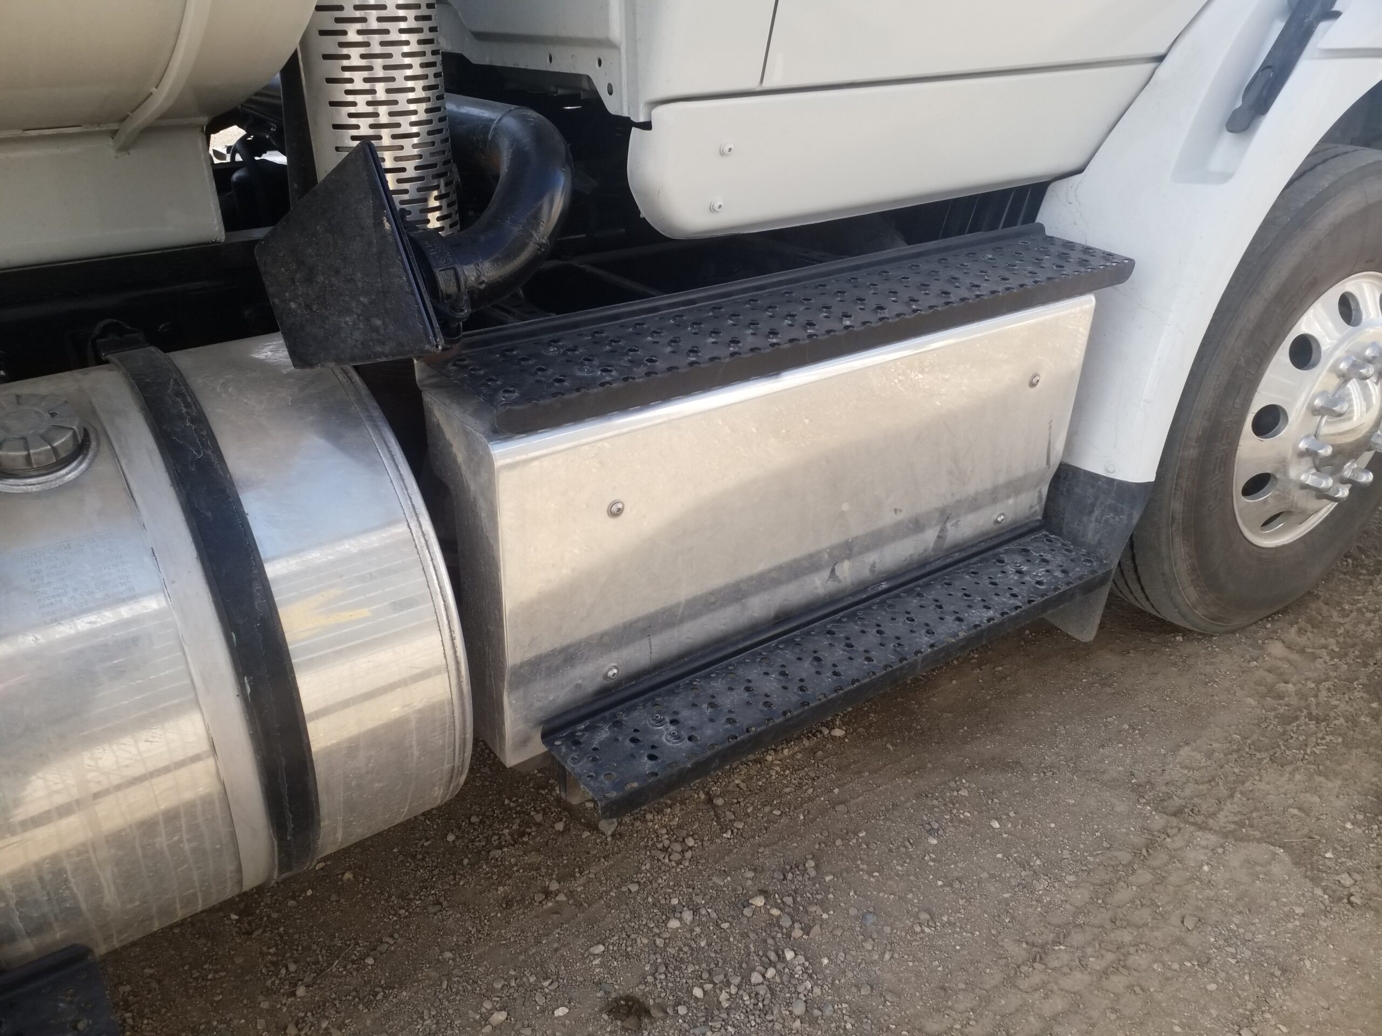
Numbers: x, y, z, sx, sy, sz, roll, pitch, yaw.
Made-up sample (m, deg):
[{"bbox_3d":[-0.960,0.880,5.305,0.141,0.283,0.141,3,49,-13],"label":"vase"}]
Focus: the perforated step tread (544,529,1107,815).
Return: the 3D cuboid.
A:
[{"bbox_3d":[0.254,0.184,1.586,0.986,0.056,0.145,-18,34,-31],"label":"perforated step tread"}]

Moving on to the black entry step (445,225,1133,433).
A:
[{"bbox_3d":[0.196,-0.296,1.495,1.121,0.056,0.185,-18,34,-31],"label":"black entry step"}]

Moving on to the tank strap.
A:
[{"bbox_3d":[-0.547,0.146,1.254,0.050,0.638,0.509,-18,31,-31],"label":"tank strap"}]

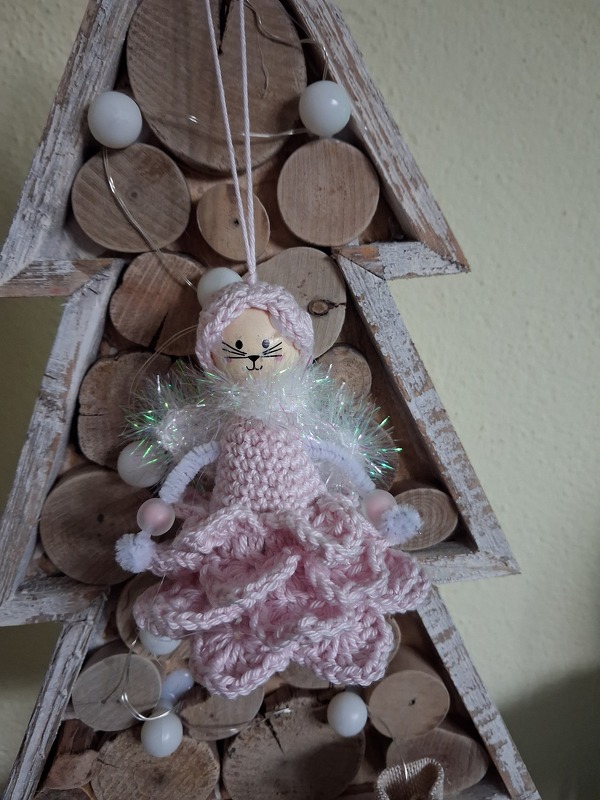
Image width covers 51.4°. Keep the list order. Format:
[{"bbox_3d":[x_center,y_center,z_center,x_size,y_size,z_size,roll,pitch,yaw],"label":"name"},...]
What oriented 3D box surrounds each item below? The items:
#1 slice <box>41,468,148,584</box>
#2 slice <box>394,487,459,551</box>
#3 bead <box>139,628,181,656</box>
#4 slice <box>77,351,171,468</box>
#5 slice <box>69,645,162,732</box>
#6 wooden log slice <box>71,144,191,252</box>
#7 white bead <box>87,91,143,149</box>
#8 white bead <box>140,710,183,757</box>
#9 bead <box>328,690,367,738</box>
[{"bbox_3d":[-0.081,0.049,0.255,0.045,0.048,0.020,-4,10,-5],"label":"slice"},{"bbox_3d":[0.052,0.050,0.276,0.031,0.028,0.020,-4,10,-5],"label":"slice"},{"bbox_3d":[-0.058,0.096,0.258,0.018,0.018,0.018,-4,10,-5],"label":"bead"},{"bbox_3d":[-0.068,0.003,0.249,0.037,0.045,0.020,-4,10,-5],"label":"slice"},{"bbox_3d":[-0.077,0.119,0.268,0.037,0.038,0.020,-4,10,-5],"label":"slice"},{"bbox_3d":[-0.062,-0.075,0.236,0.043,0.038,0.020,-4,10,-5],"label":"wooden log slice"},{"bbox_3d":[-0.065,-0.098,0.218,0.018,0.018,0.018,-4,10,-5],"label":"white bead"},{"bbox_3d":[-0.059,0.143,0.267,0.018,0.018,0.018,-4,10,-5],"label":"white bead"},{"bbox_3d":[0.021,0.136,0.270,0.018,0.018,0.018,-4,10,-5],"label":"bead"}]

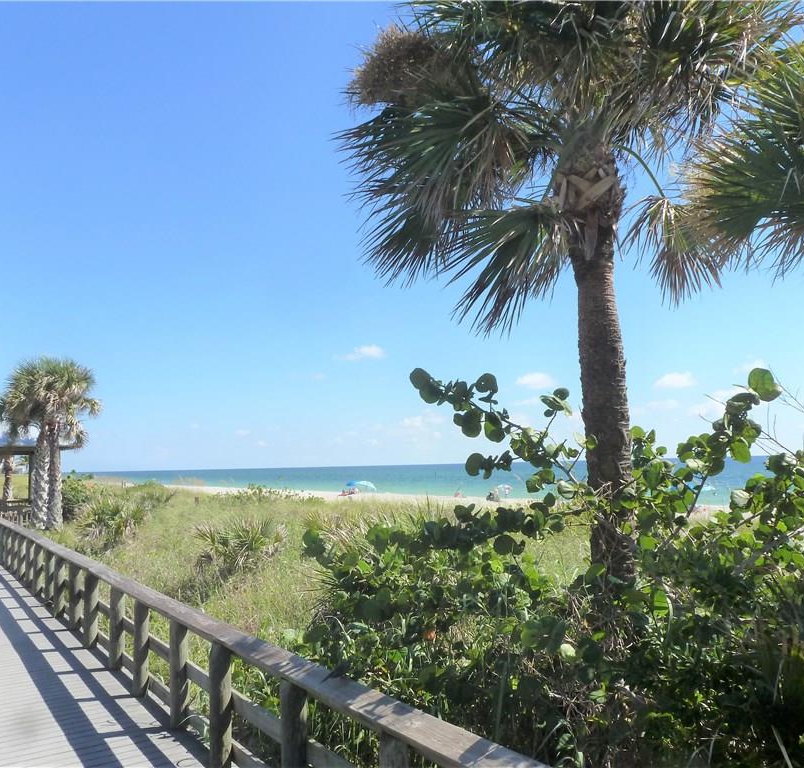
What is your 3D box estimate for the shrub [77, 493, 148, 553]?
[{"bbox_3d":[-8.481,4.087,20.800,2.000,1.700,1.900,1,-7,-22],"label":"shrub"}]

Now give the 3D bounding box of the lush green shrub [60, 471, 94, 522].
[{"bbox_3d":[-13.275,4.554,29.000,1.600,2.050,1.600,2,-7,-24],"label":"lush green shrub"}]

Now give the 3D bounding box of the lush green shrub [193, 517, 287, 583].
[{"bbox_3d":[-3.410,3.473,14.900,1.950,1.400,1.800,0,-7,-13],"label":"lush green shrub"}]

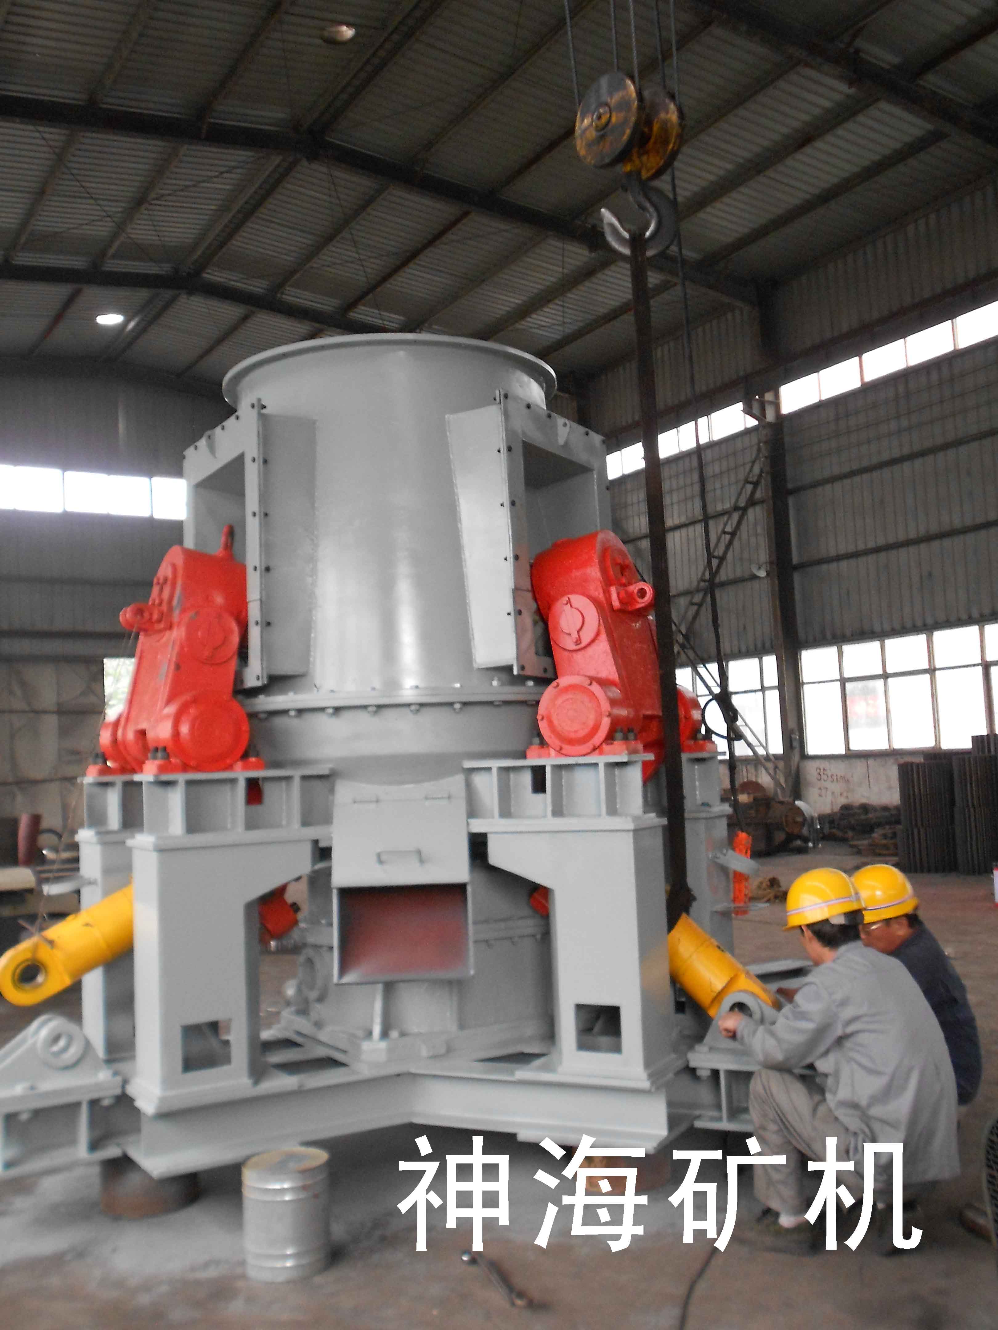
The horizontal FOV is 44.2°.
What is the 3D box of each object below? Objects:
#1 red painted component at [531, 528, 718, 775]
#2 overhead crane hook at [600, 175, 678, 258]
[{"bbox_3d":[0.456,-0.006,5.104,0.620,0.980,0.980,-5,-6,27],"label":"red painted component"},{"bbox_3d":[0.603,-1.928,5.287,0.320,0.345,0.100,-1,-5,-12],"label":"overhead crane hook"}]

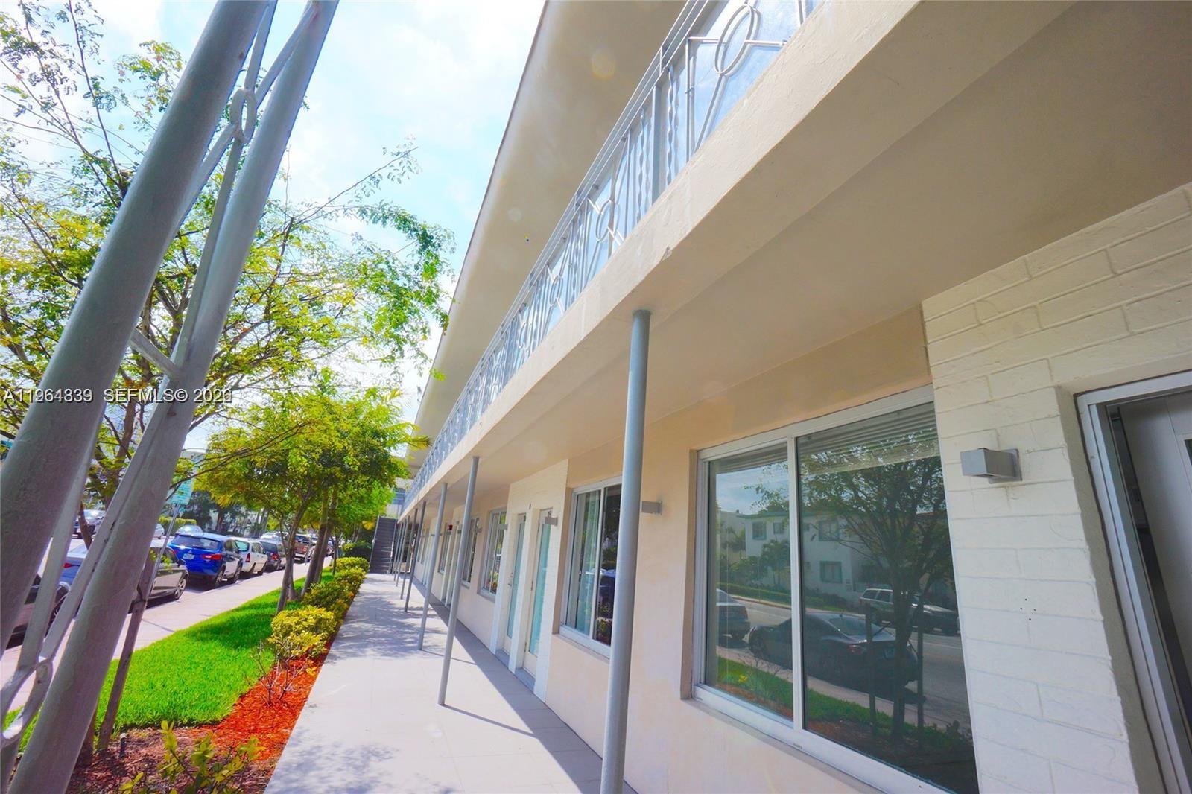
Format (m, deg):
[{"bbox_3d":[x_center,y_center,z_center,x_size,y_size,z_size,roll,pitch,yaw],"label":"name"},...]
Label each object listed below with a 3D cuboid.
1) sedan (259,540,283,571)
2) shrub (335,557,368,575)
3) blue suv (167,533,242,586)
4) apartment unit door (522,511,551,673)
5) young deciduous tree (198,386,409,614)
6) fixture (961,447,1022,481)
[{"bbox_3d":[-17.910,8.502,26.972,1.790,1.490,4.500,12,-19,-22],"label":"sedan"},{"bbox_3d":[-11.346,7.852,23.140,1.350,0.800,1.300,12,-19,-20],"label":"shrub"},{"bbox_3d":[-13.764,5.688,17.517,1.790,1.630,4.330,12,-19,-22],"label":"blue suv"},{"bbox_3d":[-0.698,2.496,6.491,0.060,2.050,0.930,12,-19,-20],"label":"apartment unit door"},{"bbox_3d":[-7.219,2.395,12.637,4.400,5.300,4.200,12,-19,-20],"label":"young deciduous tree"},{"bbox_3d":[1.348,0.233,1.699,0.164,0.107,0.105,12,-19,-20],"label":"fixture"}]

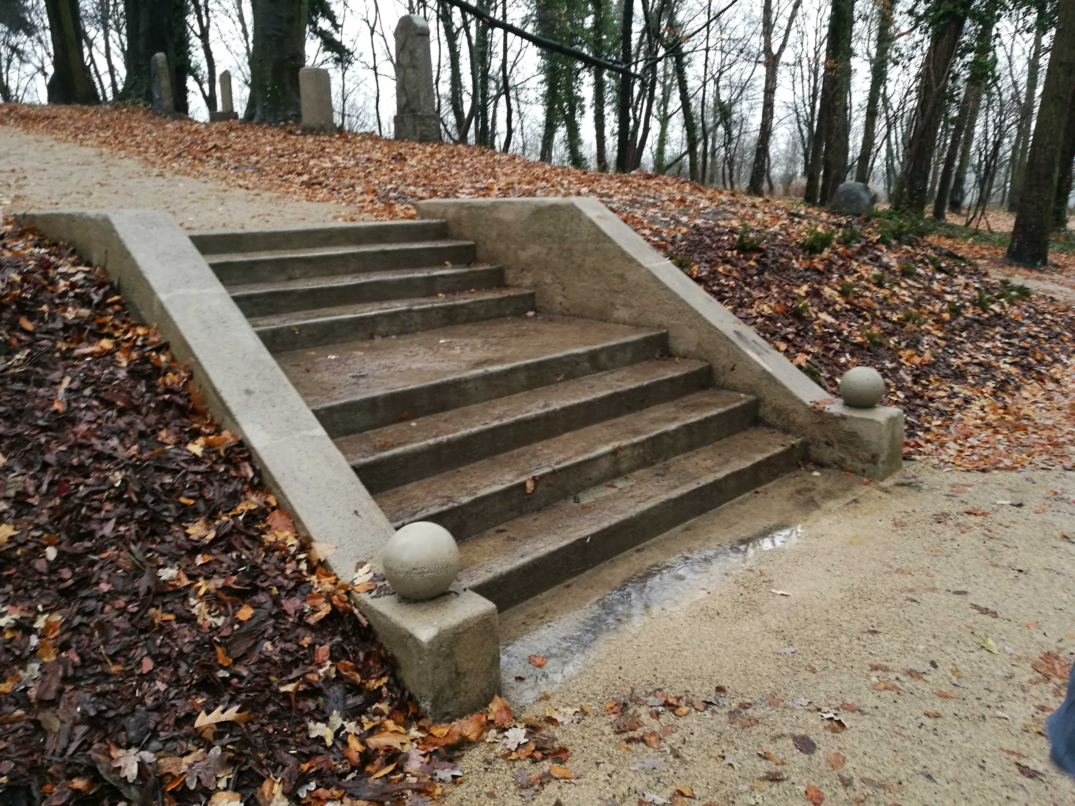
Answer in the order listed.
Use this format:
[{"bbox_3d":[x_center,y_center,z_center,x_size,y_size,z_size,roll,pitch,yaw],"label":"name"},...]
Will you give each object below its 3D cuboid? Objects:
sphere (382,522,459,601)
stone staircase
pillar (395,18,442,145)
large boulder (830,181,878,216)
[{"bbox_3d":[-0.351,0.477,2.522,0.229,0.229,0.229,0,16,0],"label":"sphere"},{"bbox_3d":[-0.585,-0.286,4.731,2.680,1.227,3.213,-15,22,-42],"label":"stone staircase"},{"bbox_3d":[-1.686,-4.473,11.581,0.472,1.619,0.472,-15,22,-42],"label":"pillar"},{"bbox_3d":[3.604,-2.335,9.530,0.507,0.392,0.500,6,17,19],"label":"large boulder"}]

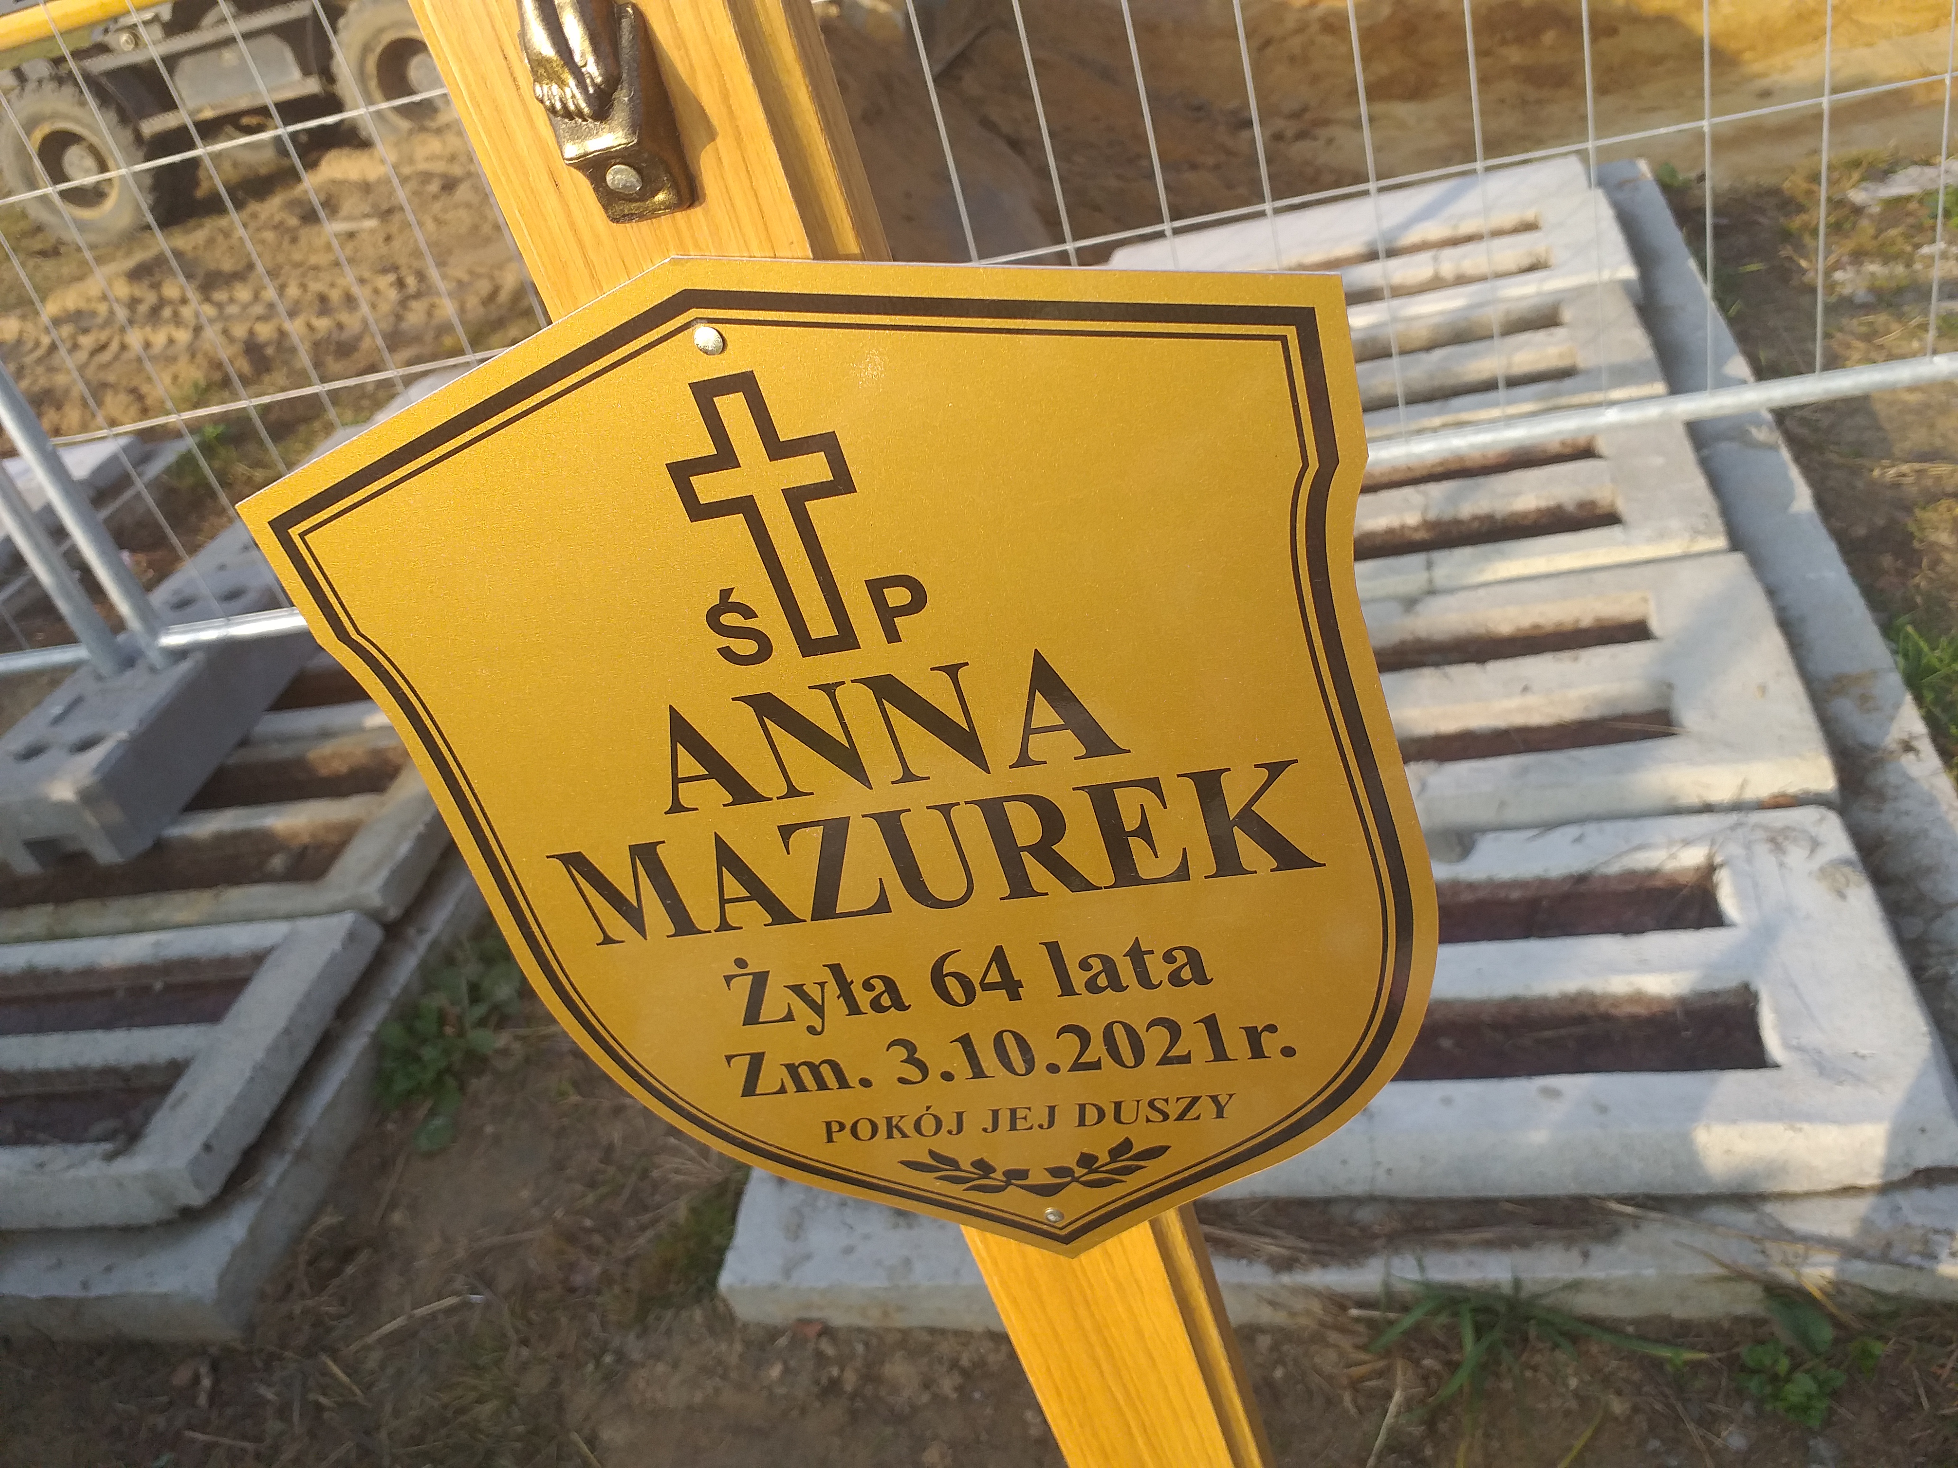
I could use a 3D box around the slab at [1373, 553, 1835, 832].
[{"bbox_3d":[0.425,-0.012,1.642,0.800,0.080,0.365,-6,38,16],"label":"slab"}]

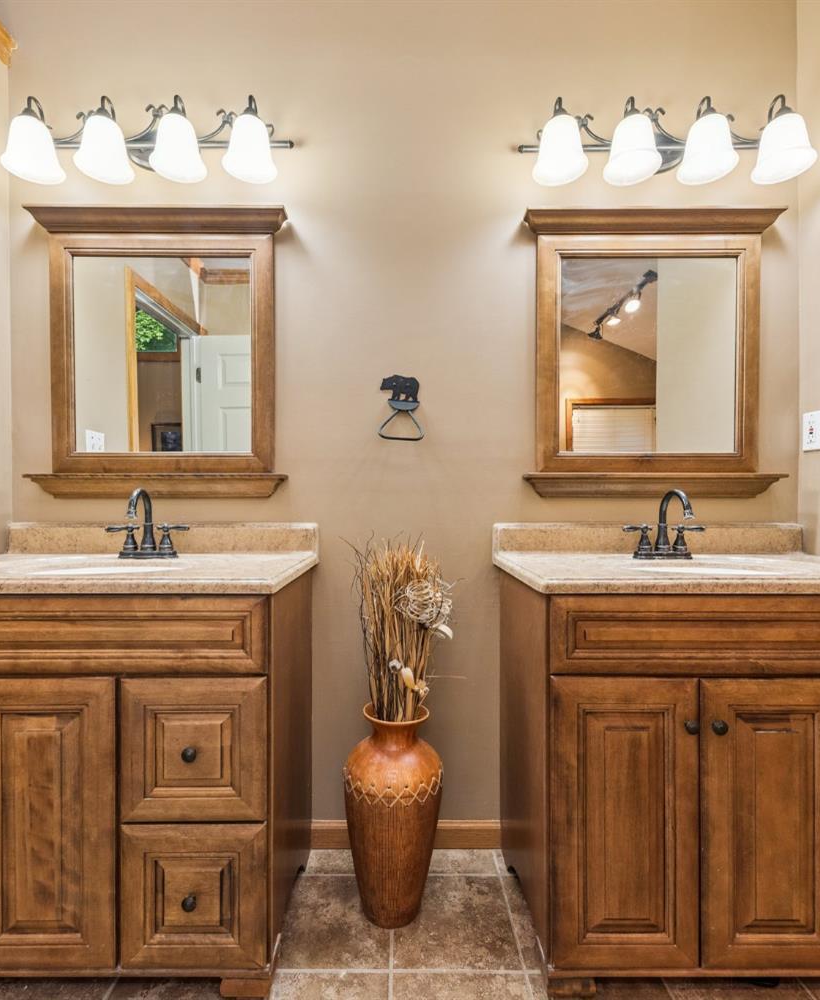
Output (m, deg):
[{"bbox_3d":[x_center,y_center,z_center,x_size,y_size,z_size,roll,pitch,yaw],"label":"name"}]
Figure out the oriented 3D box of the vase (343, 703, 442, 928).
[{"bbox_3d":[-0.044,0.808,1.310,0.255,0.505,0.255,0,0,0],"label":"vase"}]

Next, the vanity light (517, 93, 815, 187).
[{"bbox_3d":[0.739,-1.046,1.428,0.830,0.213,0.215,0,0,0],"label":"vanity light"}]

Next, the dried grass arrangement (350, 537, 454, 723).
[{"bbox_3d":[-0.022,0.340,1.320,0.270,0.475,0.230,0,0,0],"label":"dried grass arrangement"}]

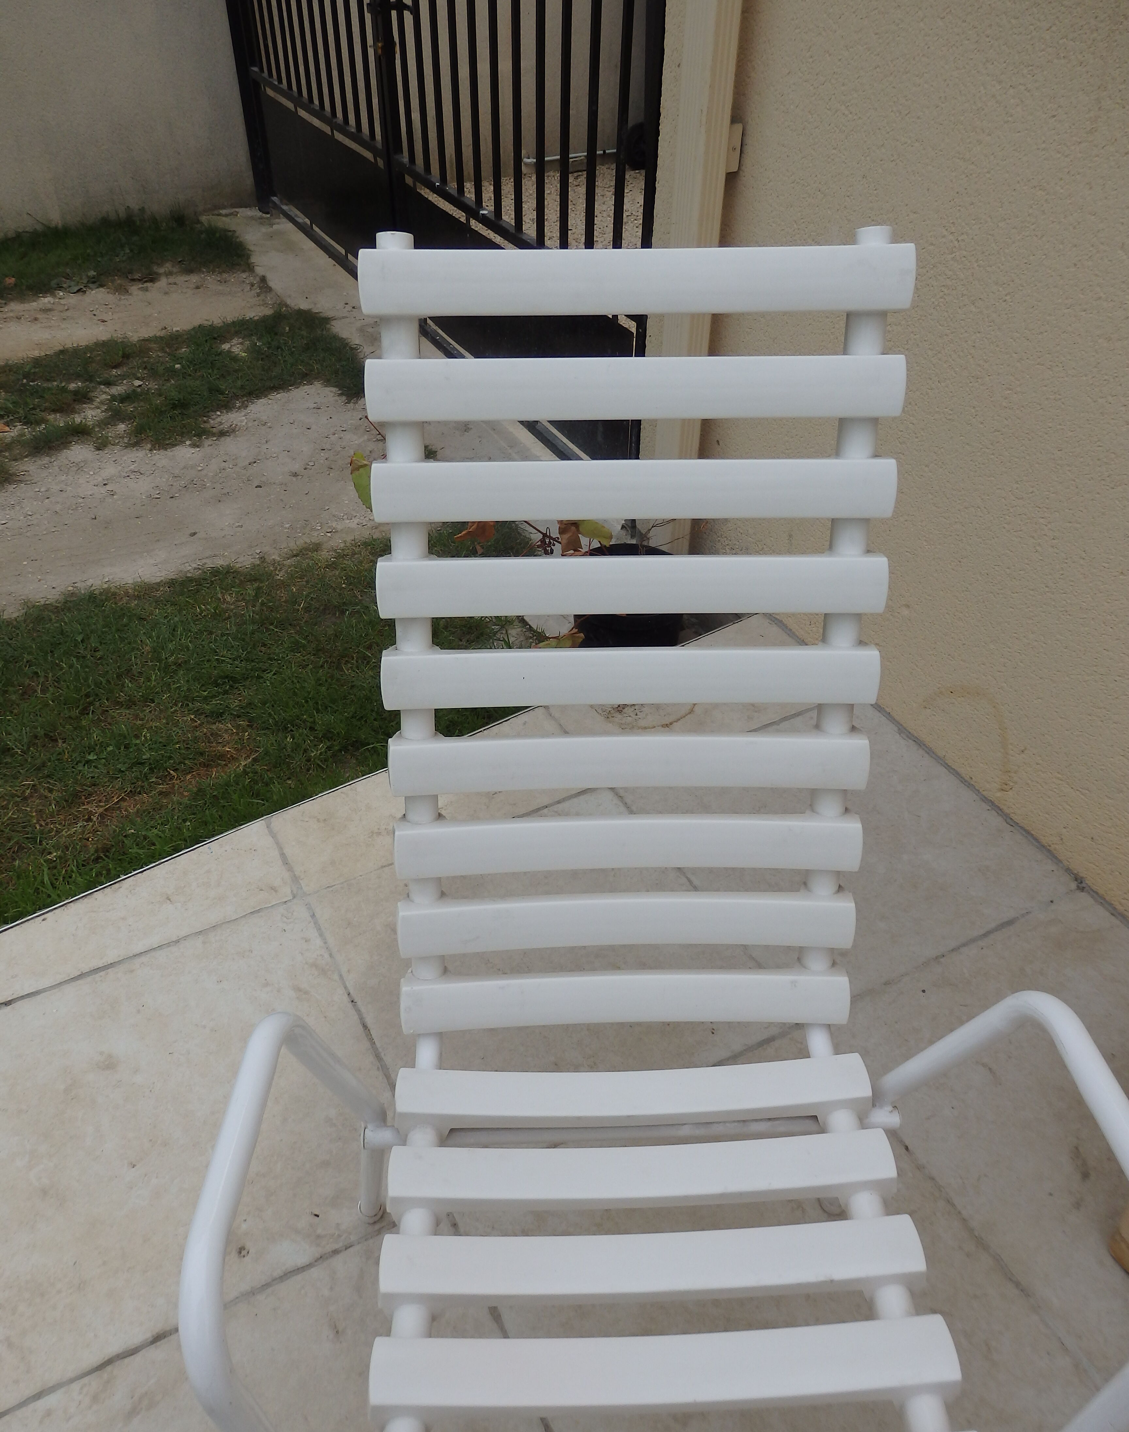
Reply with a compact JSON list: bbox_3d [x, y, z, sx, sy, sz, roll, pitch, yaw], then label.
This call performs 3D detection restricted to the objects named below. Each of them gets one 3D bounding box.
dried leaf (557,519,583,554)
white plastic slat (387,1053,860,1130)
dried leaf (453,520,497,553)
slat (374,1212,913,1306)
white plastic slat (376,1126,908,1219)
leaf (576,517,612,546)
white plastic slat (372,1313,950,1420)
[{"bbox_3d":[0.011,-0.389,2.300,0.060,0.090,0.040,1,40,0],"label":"dried leaf"},{"bbox_3d":[0.076,0.414,1.197,0.513,0.050,0.058,-1,34,-2],"label":"white plastic slat"},{"bbox_3d":[-0.190,-0.392,2.300,0.095,0.090,0.045,1,40,0],"label":"dried leaf"},{"bbox_3d":[0.084,0.524,1.043,0.513,0.050,0.058,-1,34,-2],"label":"slat"},{"bbox_3d":[0.080,0.469,1.118,0.513,0.050,0.058,-1,34,-2],"label":"white plastic slat"},{"bbox_3d":[0.059,-0.402,2.300,0.085,0.075,0.045,1,40,0],"label":"leaf"},{"bbox_3d":[0.089,0.579,0.966,0.513,0.050,0.058,-1,34,-2],"label":"white plastic slat"}]

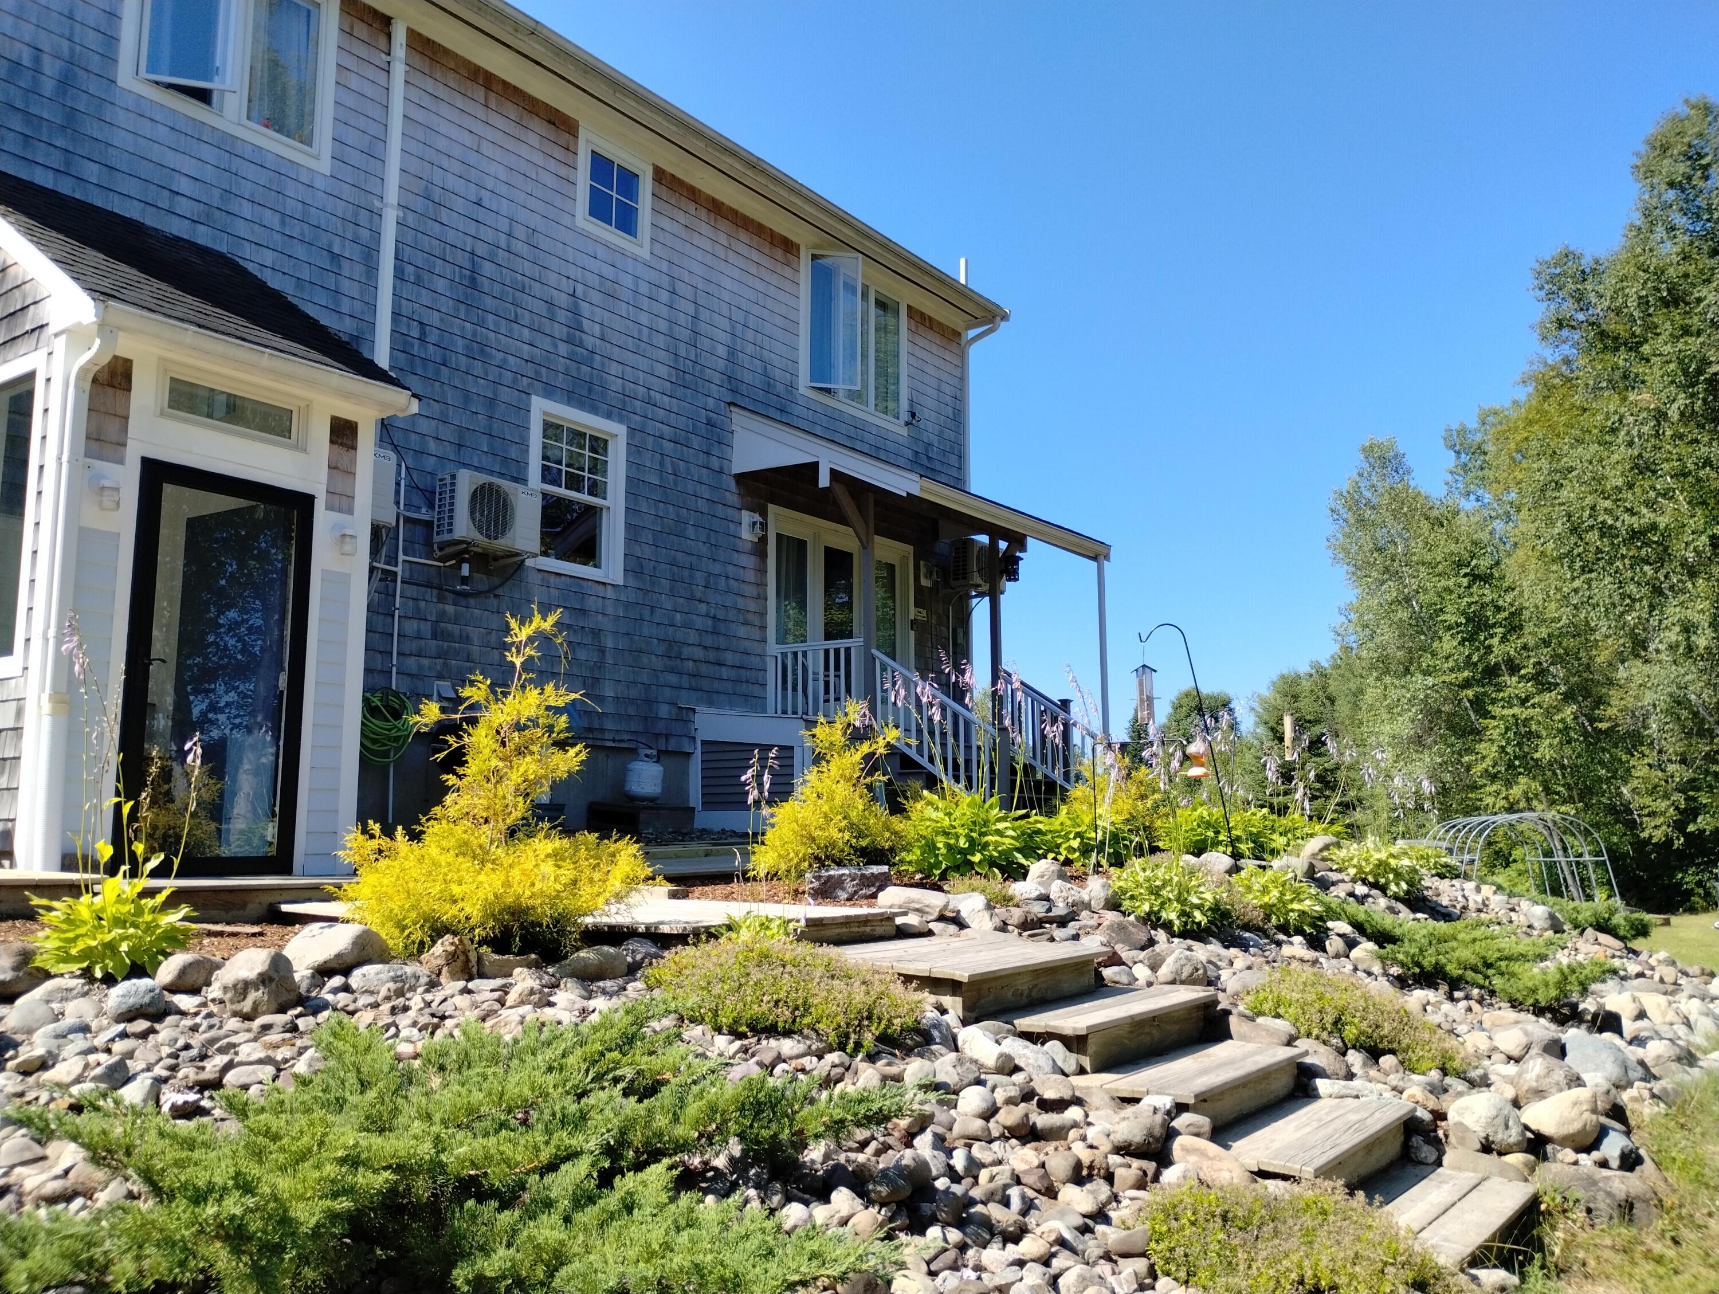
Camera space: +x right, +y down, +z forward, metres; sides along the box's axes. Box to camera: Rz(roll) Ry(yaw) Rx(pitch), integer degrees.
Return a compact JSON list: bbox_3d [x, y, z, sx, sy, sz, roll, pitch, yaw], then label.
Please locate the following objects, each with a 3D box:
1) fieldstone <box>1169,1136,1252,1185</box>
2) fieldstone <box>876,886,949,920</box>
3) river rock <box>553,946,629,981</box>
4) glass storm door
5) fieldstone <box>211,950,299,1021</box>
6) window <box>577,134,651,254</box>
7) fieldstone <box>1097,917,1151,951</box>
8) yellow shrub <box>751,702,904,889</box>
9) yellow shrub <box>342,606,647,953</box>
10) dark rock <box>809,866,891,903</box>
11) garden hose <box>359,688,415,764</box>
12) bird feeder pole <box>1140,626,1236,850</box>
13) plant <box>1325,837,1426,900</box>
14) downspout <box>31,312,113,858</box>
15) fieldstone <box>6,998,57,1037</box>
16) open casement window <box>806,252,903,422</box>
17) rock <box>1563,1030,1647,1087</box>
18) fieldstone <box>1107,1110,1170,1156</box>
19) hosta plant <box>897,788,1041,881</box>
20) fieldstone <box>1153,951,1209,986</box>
[{"bbox_3d":[0.883,1.292,3.500,0.220,0.125,0.170,-2,-8,13],"label":"fieldstone"},{"bbox_3d":[0.244,1.176,6.400,0.330,0.150,0.210,0,-8,2],"label":"fieldstone"},{"bbox_3d":[-0.791,0.934,4.100,0.230,0.115,0.170,1,-8,-11],"label":"river rock"},{"bbox_3d":[-3.305,0.134,7.177,0.060,2.060,0.945,-6,-10,35],"label":"glass storm door"},{"bbox_3d":[-1.498,0.839,3.450,0.215,0.180,0.195,3,-8,-23],"label":"fieldstone"},{"bbox_3d":[-2.146,-3.991,12.280,0.100,0.910,0.860,-7,-11,36],"label":"window"},{"bbox_3d":[0.991,1.076,5.200,0.205,0.130,0.165,-1,-8,10],"label":"fieldstone"},{"bbox_3d":[-0.222,1.024,9.600,1.050,1.270,1.000,0,-9,-1],"label":"yellow shrub"},{"bbox_3d":[-1.296,0.480,4.950,1.060,1.150,1.050,2,-8,-14],"label":"yellow shrub"},{"bbox_3d":[-0.064,1.516,8.900,0.540,0.210,0.320,0,-9,0],"label":"dark rock"},{"bbox_3d":[-3.372,0.556,9.783,0.190,0.530,0.440,-7,-11,36],"label":"garden hose"},{"bbox_3d":[2.123,0.617,9.000,0.620,1.570,0.200,-2,-9,13],"label":"bird feeder pole"},{"bbox_3d":[3.153,1.353,8.500,0.600,0.360,0.570,-3,-9,20],"label":"plant"},{"bbox_3d":[-3.666,-0.253,6.514,0.300,2.570,0.140,-7,-11,36],"label":"downspout"},{"bbox_3d":[-2.232,0.997,3.750,0.138,0.095,0.120,5,-9,-30],"label":"fieldstone"},{"bbox_3d":[0.117,-3.307,14.988,0.420,1.450,1.680,-7,-11,36],"label":"open casement window"},{"bbox_3d":[2.886,1.595,5.400,0.300,0.195,0.250,-5,-10,27],"label":"rock"},{"bbox_3d":[0.719,1.256,3.600,0.150,0.118,0.125,-2,-8,11],"label":"fieldstone"},{"bbox_3d":[0.770,1.319,9.800,0.990,0.640,0.920,-1,-9,4],"label":"hosta plant"},{"bbox_3d":[1.155,1.158,5.000,0.190,0.140,0.165,-2,-8,13],"label":"fieldstone"}]

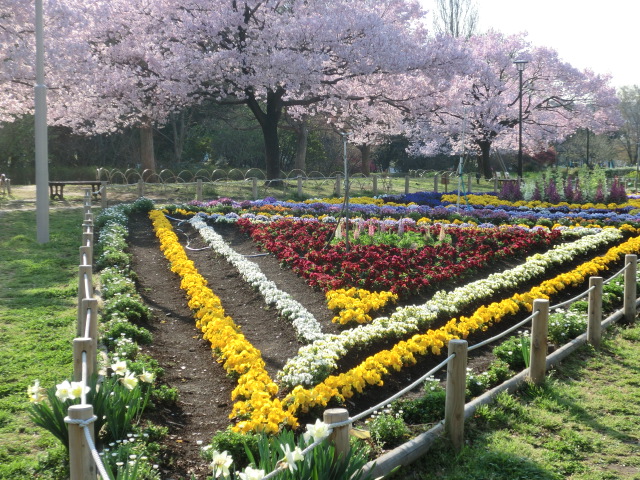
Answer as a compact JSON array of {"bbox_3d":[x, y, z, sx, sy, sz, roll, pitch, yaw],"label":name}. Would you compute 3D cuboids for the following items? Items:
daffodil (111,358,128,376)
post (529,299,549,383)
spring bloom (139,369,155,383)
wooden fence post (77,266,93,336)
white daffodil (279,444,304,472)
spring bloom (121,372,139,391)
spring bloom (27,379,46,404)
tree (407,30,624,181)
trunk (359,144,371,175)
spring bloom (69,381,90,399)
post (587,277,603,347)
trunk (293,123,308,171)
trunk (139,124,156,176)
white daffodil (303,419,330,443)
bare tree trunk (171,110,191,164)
[{"bbox_3d":[-1.011,0.645,5.500,0.085,0.085,0.065,-1,5,-14],"label":"daffodil"},{"bbox_3d":[1.391,0.651,6.930,0.100,0.540,0.100,0,5,0],"label":"post"},{"bbox_3d":[-0.864,0.677,5.450,0.075,0.072,0.078,2,6,20],"label":"spring bloom"},{"bbox_3d":[-1.901,0.497,8.841,0.102,0.571,0.102,0,6,0],"label":"wooden fence post"},{"bbox_3d":[-0.108,0.825,4.120,0.090,0.105,0.100,2,6,20],"label":"white daffodil"},{"bbox_3d":[-0.926,0.688,5.300,0.075,0.088,0.088,6,8,45],"label":"spring bloom"},{"bbox_3d":[-1.312,0.706,5.050,0.085,0.110,0.090,-3,6,-24],"label":"spring bloom"},{"bbox_3d":[7.866,-5.425,44.000,8.700,6.000,8.200,0,5,0],"label":"tree"},{"bbox_3d":[1.523,-2.733,37.500,0.370,1.120,0.350,0,6,0],"label":"trunk"},{"bbox_3d":[-1.120,0.696,5.080,0.100,0.086,0.060,1,6,6],"label":"spring bloom"},{"bbox_3d":[2.080,0.545,8.250,0.100,0.540,0.100,0,5,0],"label":"post"},{"bbox_3d":[-0.822,-3.901,46.000,0.520,2.150,0.500,0,5,0],"label":"trunk"},{"bbox_3d":[-6.642,-3.408,42.000,0.550,2.100,0.550,0,5,0],"label":"trunk"},{"bbox_3d":[-0.013,0.733,4.200,0.105,0.092,0.070,-1,6,-9],"label":"white daffodil"},{"bbox_3d":[-6.139,-4.511,48.000,0.800,2.400,0.600,0,5,0],"label":"bare tree trunk"}]

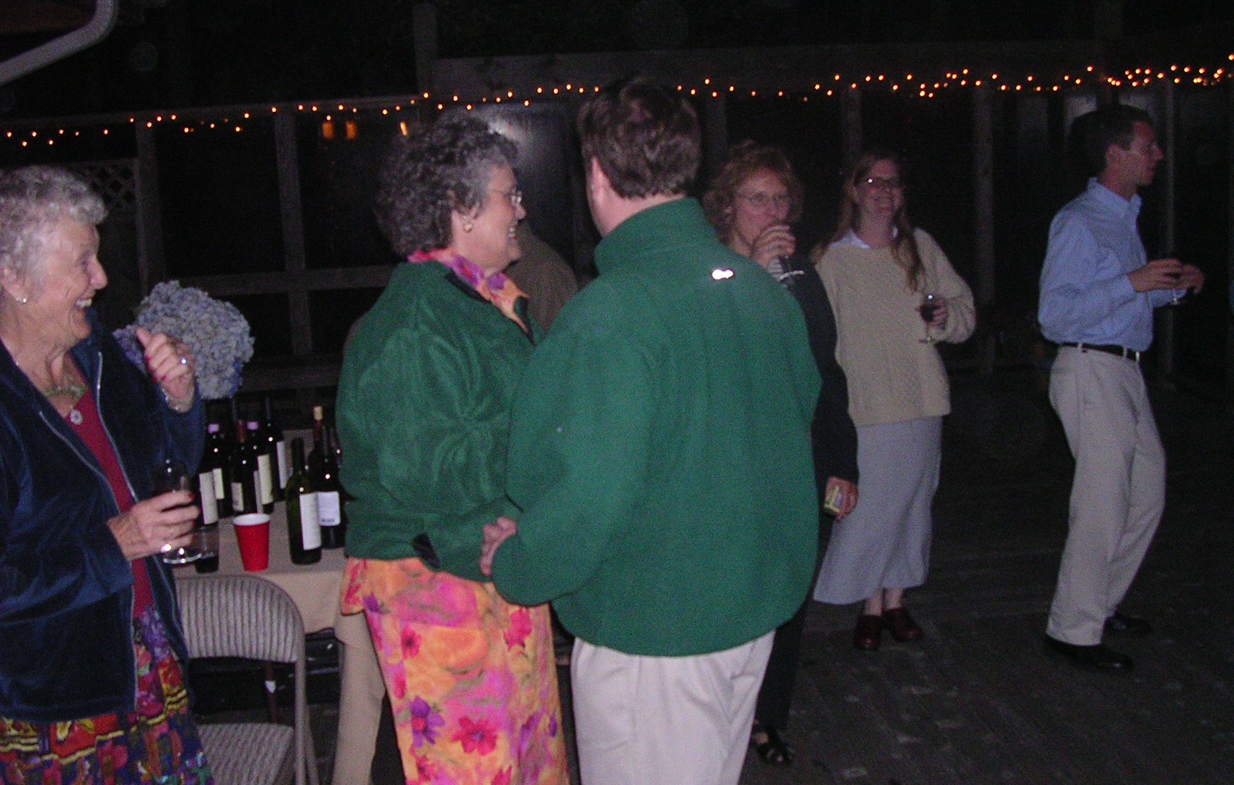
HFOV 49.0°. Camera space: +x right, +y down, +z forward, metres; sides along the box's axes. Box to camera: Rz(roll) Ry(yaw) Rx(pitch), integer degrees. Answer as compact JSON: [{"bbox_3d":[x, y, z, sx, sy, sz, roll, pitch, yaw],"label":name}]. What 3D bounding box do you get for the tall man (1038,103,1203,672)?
[{"bbox_3d":[1.648,-0.027,4.439,0.500,1.800,0.500,1,8,33],"label":"tall man"}]

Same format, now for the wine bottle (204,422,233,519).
[{"bbox_3d":[-1.164,0.222,3.954,0.074,0.280,0.074,-3,7,0],"label":"wine bottle"}]

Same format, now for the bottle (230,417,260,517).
[{"bbox_3d":[-1.045,0.219,3.803,0.075,0.292,0.075,-3,7,0],"label":"bottle"}]

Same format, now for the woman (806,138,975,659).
[{"bbox_3d":[0.957,0.021,4.707,0.560,1.700,0.370,-3,7,-1],"label":"woman"}]

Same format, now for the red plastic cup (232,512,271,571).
[{"bbox_3d":[-0.865,0.360,3.223,0.093,0.118,0.093,-3,7,0],"label":"red plastic cup"}]

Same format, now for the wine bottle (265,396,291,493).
[{"bbox_3d":[-1.028,0.165,4.082,0.075,0.306,0.075,-3,7,0],"label":"wine bottle"}]

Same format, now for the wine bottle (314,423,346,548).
[{"bbox_3d":[-0.724,0.232,3.402,0.077,0.306,0.077,-3,7,0],"label":"wine bottle"}]

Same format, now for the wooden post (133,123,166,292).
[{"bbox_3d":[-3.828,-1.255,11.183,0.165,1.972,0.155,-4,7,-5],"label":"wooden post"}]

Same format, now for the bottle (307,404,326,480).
[{"bbox_3d":[-0.792,0.207,3.646,0.075,0.330,0.075,-3,7,0],"label":"bottle"}]

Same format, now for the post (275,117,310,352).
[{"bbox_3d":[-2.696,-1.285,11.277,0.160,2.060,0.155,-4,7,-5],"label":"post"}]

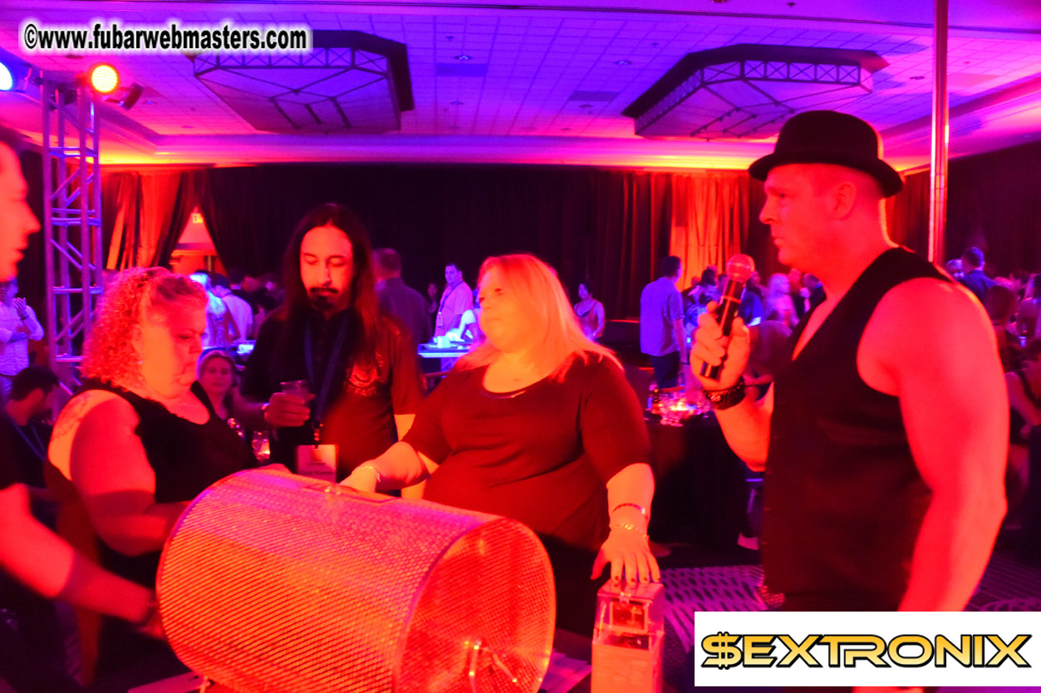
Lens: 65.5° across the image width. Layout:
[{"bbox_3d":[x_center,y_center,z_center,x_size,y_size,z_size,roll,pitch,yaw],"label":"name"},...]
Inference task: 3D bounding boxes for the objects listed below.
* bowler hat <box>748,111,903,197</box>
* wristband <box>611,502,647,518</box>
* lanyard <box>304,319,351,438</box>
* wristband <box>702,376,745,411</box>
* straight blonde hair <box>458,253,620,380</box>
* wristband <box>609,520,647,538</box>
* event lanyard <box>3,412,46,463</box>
[{"bbox_3d":[0.605,-0.379,1.600,0.285,0.155,0.250,10,5,17],"label":"bowler hat"},{"bbox_3d":[0.211,0.325,1.570,0.072,0.060,0.012,-3,38,7],"label":"wristband"},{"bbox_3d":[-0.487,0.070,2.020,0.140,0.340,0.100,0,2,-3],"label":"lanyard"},{"bbox_3d":[0.394,0.090,1.560,0.078,0.042,0.066,-14,23,16],"label":"wristband"},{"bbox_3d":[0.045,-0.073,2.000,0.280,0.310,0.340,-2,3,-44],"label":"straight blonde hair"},{"bbox_3d":[0.208,0.354,1.550,0.072,0.060,0.014,-2,40,9],"label":"wristband"},{"bbox_3d":[-1.918,0.380,3.150,0.150,0.280,0.160,2,3,41],"label":"event lanyard"}]

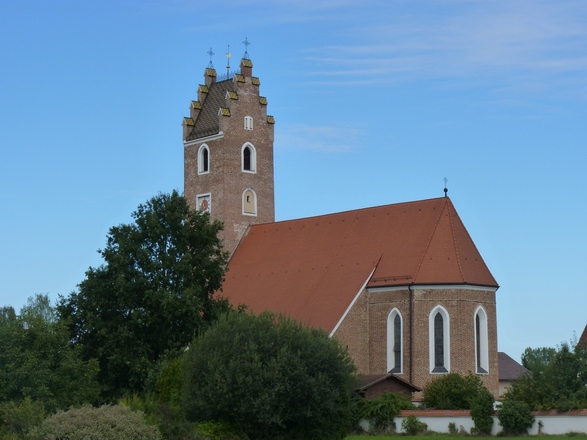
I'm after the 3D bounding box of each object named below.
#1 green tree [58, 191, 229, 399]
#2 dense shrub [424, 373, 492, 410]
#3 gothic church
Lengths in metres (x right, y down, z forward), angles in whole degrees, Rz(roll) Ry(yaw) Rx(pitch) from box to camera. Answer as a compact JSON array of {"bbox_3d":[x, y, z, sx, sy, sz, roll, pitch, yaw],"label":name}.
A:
[{"bbox_3d":[-11.014,6.645,122.000,12.483,17.623,11.500,0,-7,-5],"label":"green tree"},{"bbox_3d":[12.361,13.726,126.000,5.157,4.323,4.600,-1,-7,6],"label":"dense shrub"},{"bbox_3d":[3.588,0.373,150.099,16.457,35.082,36.483,5,-9,-40],"label":"gothic church"}]

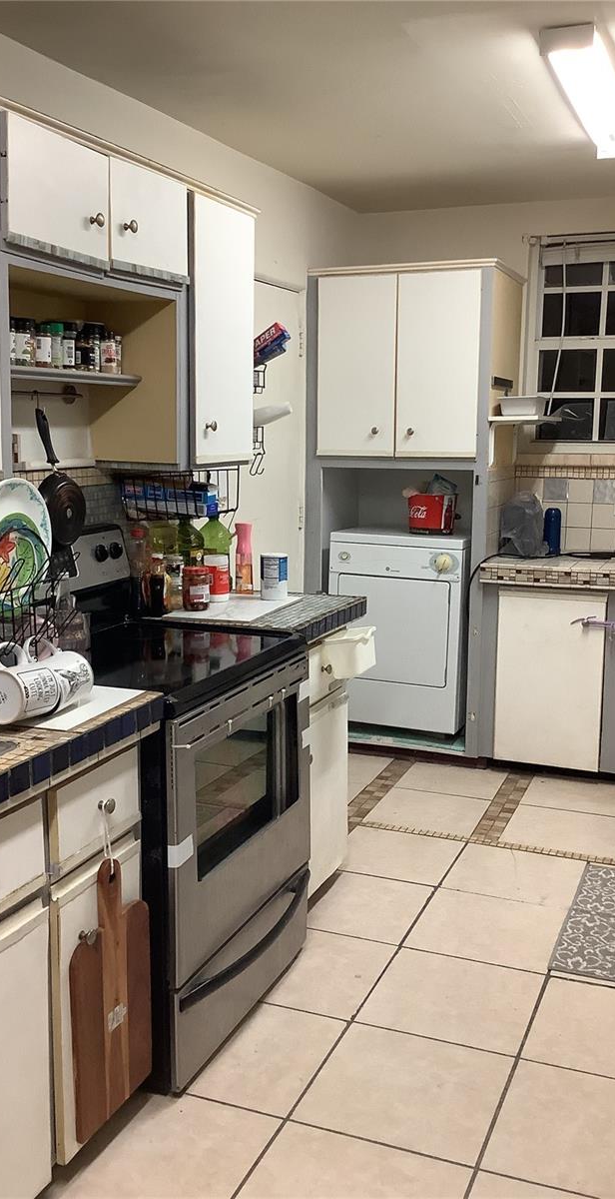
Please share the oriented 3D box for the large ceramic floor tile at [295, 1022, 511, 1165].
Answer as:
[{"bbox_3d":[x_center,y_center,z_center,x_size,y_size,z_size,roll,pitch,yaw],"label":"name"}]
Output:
[{"bbox_3d":[0.223,1.079,2.368,0.400,0.010,0.400,4,10,22],"label":"large ceramic floor tile"}]

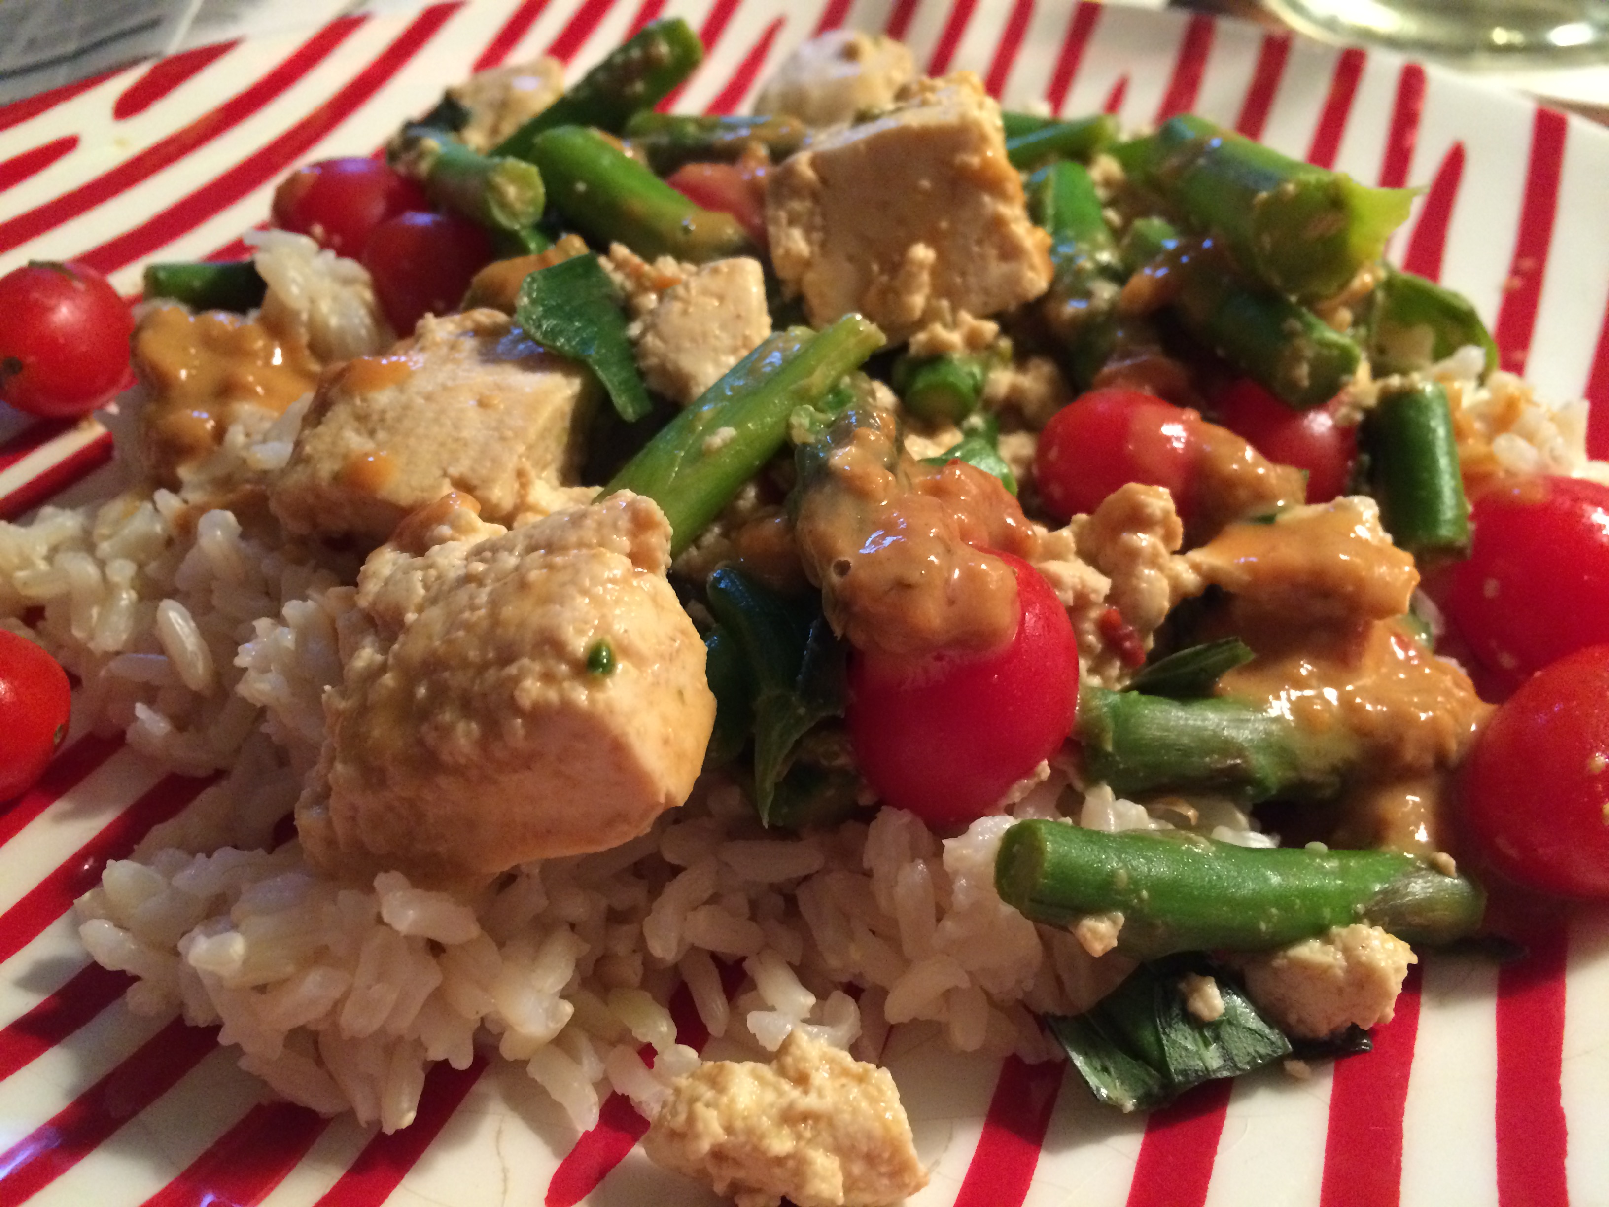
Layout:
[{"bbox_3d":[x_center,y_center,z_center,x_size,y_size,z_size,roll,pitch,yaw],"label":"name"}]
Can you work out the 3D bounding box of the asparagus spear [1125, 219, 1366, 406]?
[{"bbox_3d":[0.059,-0.043,0.191,0.011,0.011,0.037,-16,44,-21],"label":"asparagus spear"}]

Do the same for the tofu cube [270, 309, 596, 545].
[{"bbox_3d":[-0.047,-0.021,0.171,0.031,0.023,0.028,-1,52,-2],"label":"tofu cube"}]

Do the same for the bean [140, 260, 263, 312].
[{"bbox_3d":[-0.101,-0.055,0.233,0.025,0.009,0.009,0,36,-5],"label":"bean"}]

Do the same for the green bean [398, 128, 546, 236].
[{"bbox_3d":[-0.068,-0.086,0.275,0.032,0.015,0.015,22,41,38],"label":"green bean"}]

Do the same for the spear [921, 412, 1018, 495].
[{"bbox_3d":[0.026,-0.024,0.213,0.017,0.013,0.015,3,38,0],"label":"spear"}]

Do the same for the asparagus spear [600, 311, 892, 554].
[{"bbox_3d":[-0.005,-0.022,0.162,0.011,0.011,0.051,22,45,27],"label":"asparagus spear"}]

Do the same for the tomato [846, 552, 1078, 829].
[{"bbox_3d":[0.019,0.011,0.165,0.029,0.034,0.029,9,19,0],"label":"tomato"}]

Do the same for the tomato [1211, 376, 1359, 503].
[{"bbox_3d":[0.083,-0.028,0.232,0.026,0.026,0.026,3,38,0],"label":"tomato"}]

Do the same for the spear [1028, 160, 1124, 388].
[{"bbox_3d":[0.053,-0.064,0.262,0.014,0.014,0.050,2,54,-1],"label":"spear"}]

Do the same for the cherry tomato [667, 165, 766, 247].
[{"bbox_3d":[-0.015,-0.066,0.238,0.022,0.021,0.022,0,36,0],"label":"cherry tomato"}]

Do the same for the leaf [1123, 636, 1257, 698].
[{"bbox_3d":[0.049,0.009,0.173,0.018,0.009,0.006,-18,18,0],"label":"leaf"}]

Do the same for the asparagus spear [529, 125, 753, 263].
[{"bbox_3d":[-0.034,-0.084,0.275,0.051,0.013,0.013,25,43,24],"label":"asparagus spear"}]

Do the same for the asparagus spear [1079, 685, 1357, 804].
[{"bbox_3d":[0.042,0.014,0.134,0.029,0.010,0.010,5,36,2],"label":"asparagus spear"}]

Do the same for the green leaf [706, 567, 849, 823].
[{"bbox_3d":[-0.003,0.011,0.170,0.018,0.031,0.013,-9,-6,0],"label":"green leaf"}]

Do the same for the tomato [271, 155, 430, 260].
[{"bbox_3d":[-0.097,-0.083,0.287,0.033,0.027,0.028,3,38,0],"label":"tomato"}]

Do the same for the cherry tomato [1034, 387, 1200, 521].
[{"bbox_3d":[0.041,-0.019,0.180,0.021,0.020,0.021,0,36,0],"label":"cherry tomato"}]

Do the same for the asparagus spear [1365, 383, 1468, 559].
[{"bbox_3d":[0.072,-0.016,0.158,0.010,0.010,0.026,5,54,7],"label":"asparagus spear"}]

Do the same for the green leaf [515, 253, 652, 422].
[{"bbox_3d":[-0.037,-0.044,0.224,0.019,0.029,0.008,-21,0,-2],"label":"green leaf"}]

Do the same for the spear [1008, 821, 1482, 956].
[{"bbox_3d":[0.041,0.025,0.119,0.047,0.010,0.010,8,34,-15],"label":"spear"}]

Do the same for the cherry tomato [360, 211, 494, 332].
[{"bbox_3d":[-0.075,-0.065,0.268,0.026,0.026,0.026,3,38,0],"label":"cherry tomato"}]

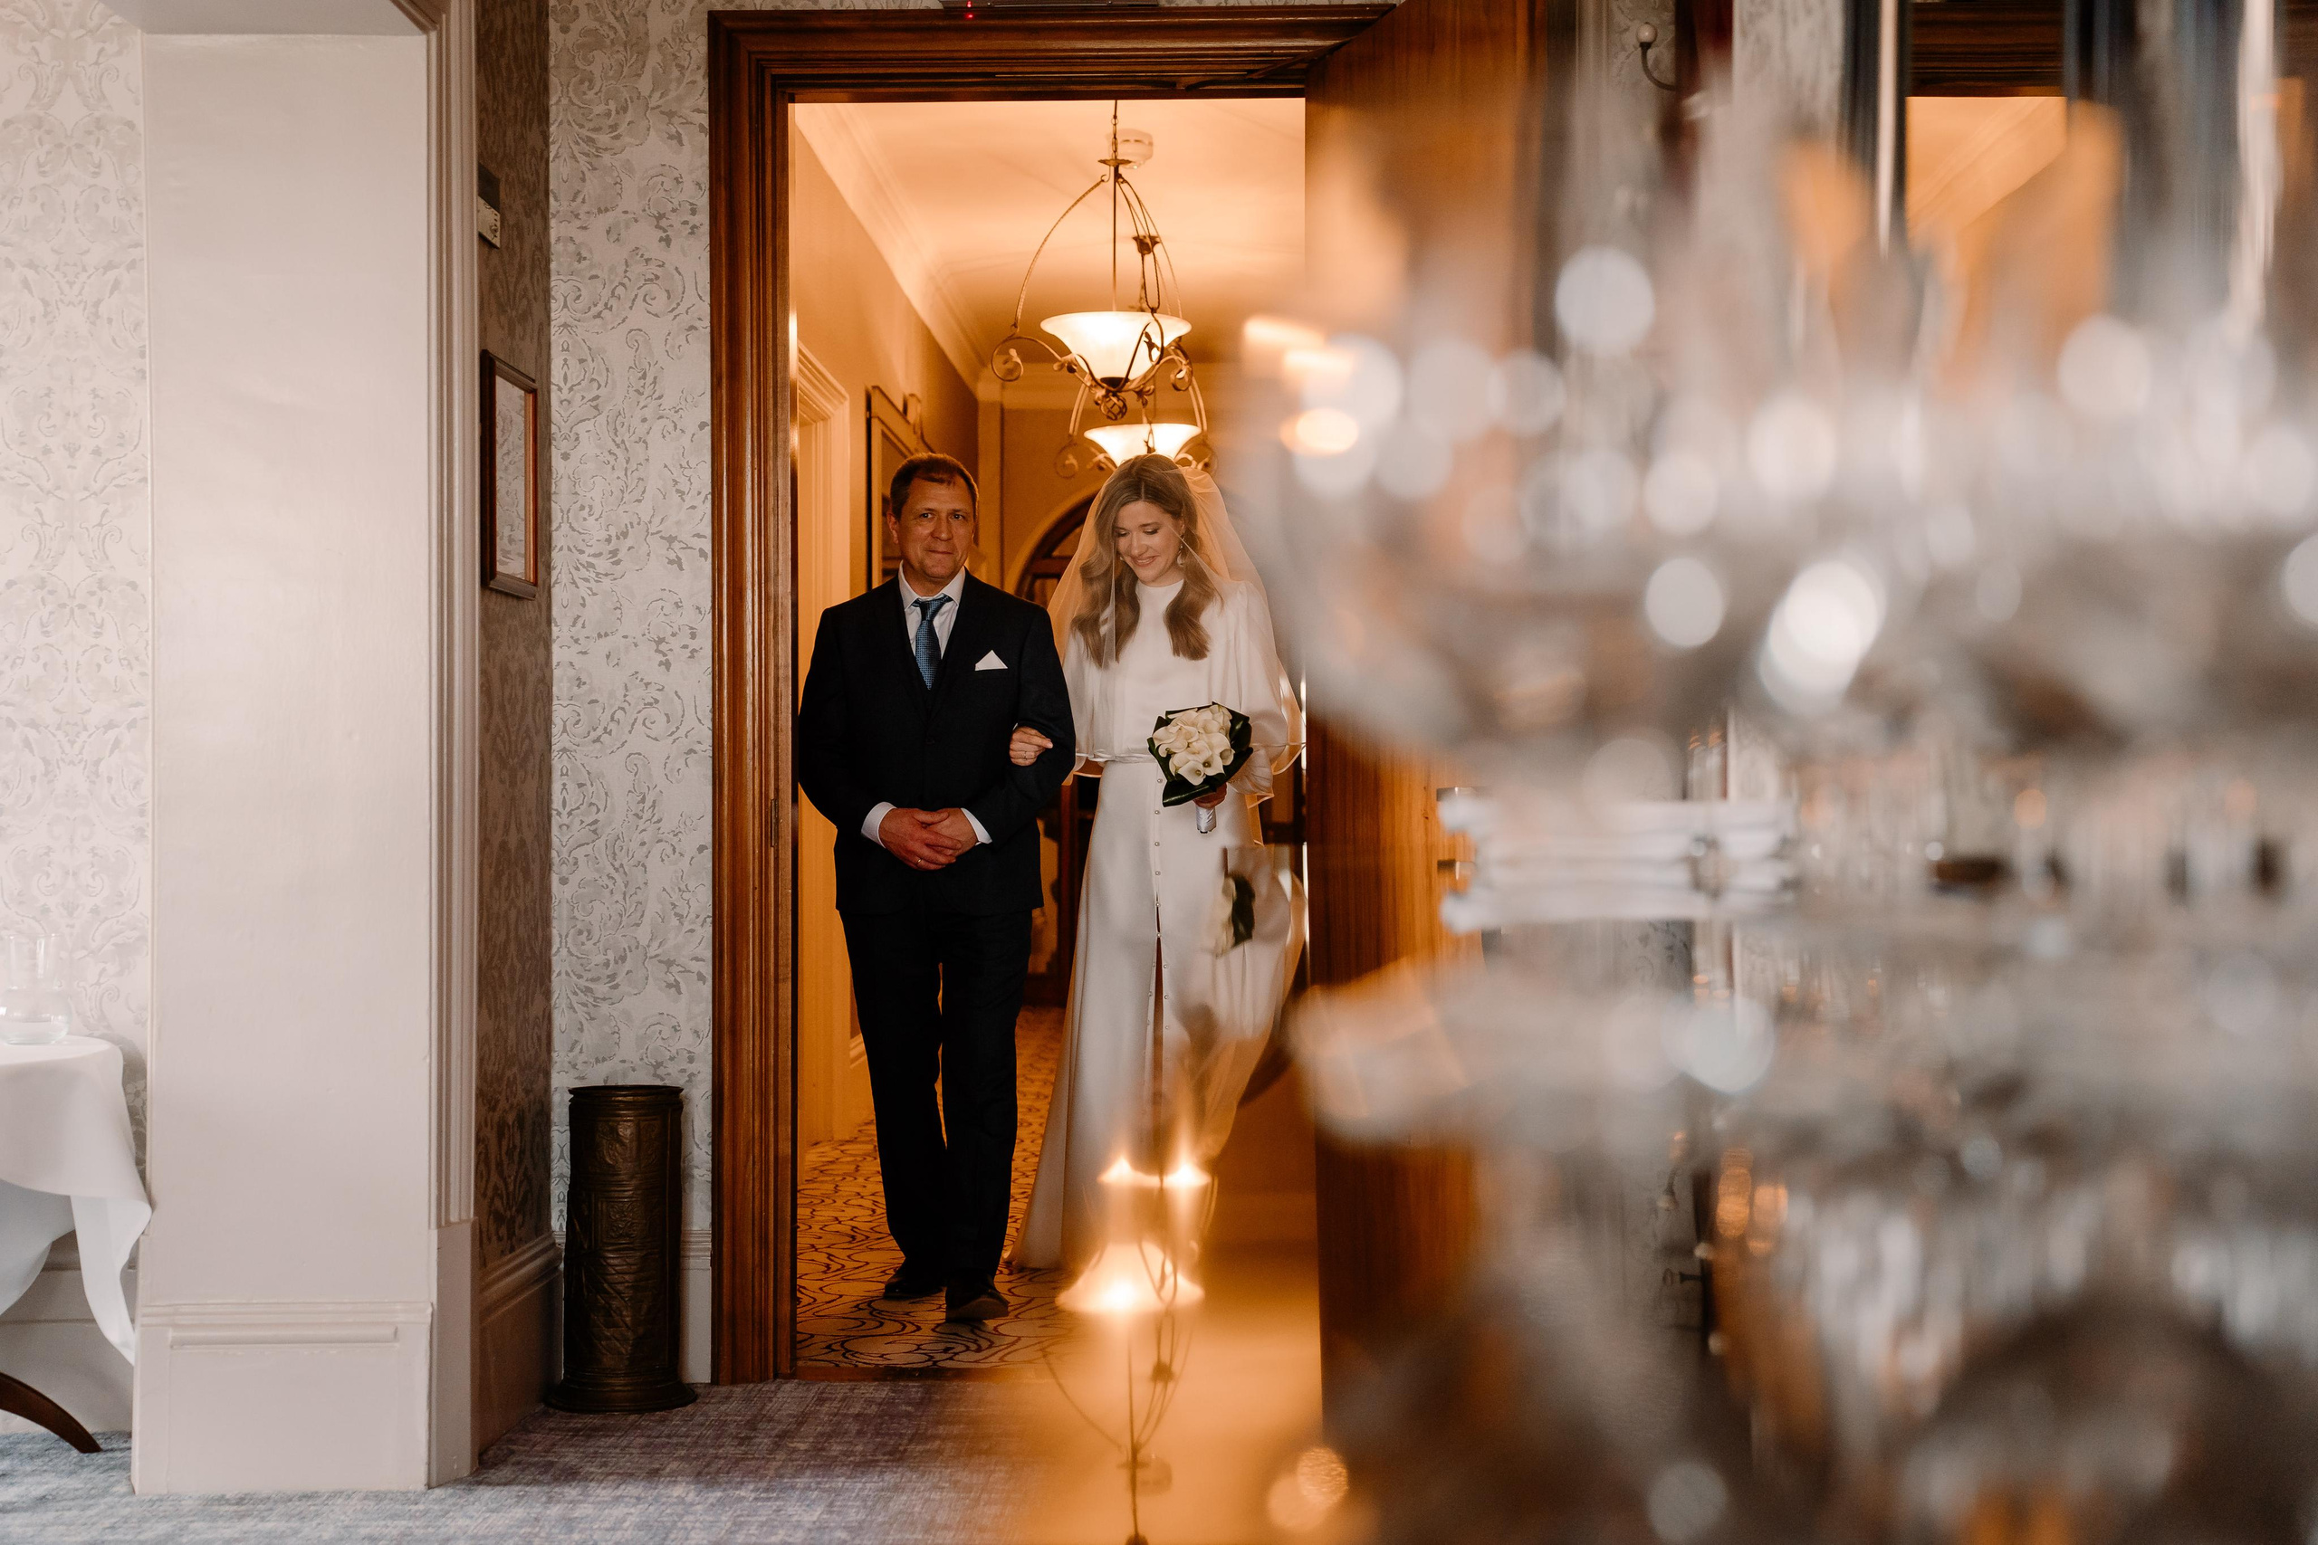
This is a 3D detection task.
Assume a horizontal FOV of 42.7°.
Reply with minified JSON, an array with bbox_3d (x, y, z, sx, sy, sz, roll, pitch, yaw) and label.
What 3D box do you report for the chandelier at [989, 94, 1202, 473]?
[{"bbox_3d":[-0.160,-1.335,7.600,0.520,0.870,0.530,0,0,0],"label":"chandelier"}]

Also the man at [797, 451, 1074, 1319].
[{"bbox_3d":[-0.455,0.226,6.100,0.575,1.760,0.460,0,0,-2],"label":"man"}]

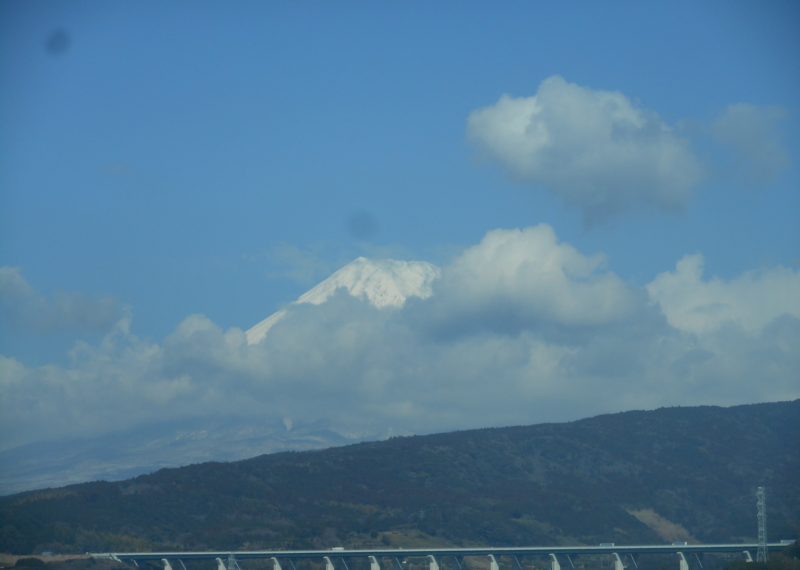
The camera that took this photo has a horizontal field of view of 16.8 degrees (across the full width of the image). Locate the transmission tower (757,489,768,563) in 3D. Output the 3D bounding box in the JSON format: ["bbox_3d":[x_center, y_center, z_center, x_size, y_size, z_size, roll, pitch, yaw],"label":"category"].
[{"bbox_3d":[187.800,126.600,1400.000,6.000,43.400,7.800,-4,-9,26],"label":"transmission tower"}]

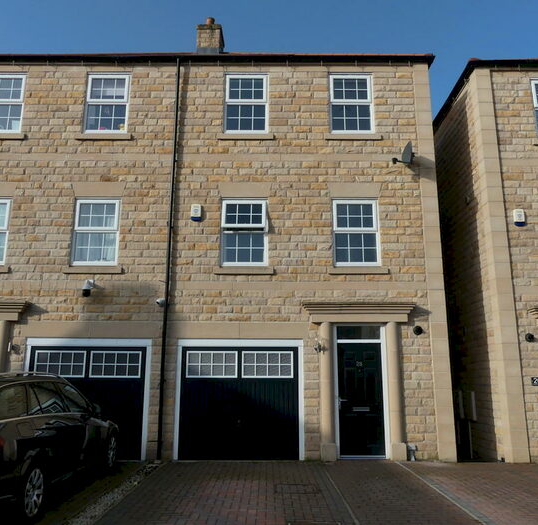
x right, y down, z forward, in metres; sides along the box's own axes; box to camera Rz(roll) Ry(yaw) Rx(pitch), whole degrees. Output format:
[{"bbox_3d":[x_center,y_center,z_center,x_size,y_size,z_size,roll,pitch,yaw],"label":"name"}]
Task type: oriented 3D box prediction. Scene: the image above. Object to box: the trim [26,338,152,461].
[{"bbox_3d":[-3.305,2.509,9.091,2.130,1.970,0.060,0,-13,0],"label":"trim"}]

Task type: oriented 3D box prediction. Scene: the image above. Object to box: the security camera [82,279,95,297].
[{"bbox_3d":[-3.297,0.473,9.241,0.155,0.310,0.290,0,-13,0],"label":"security camera"}]

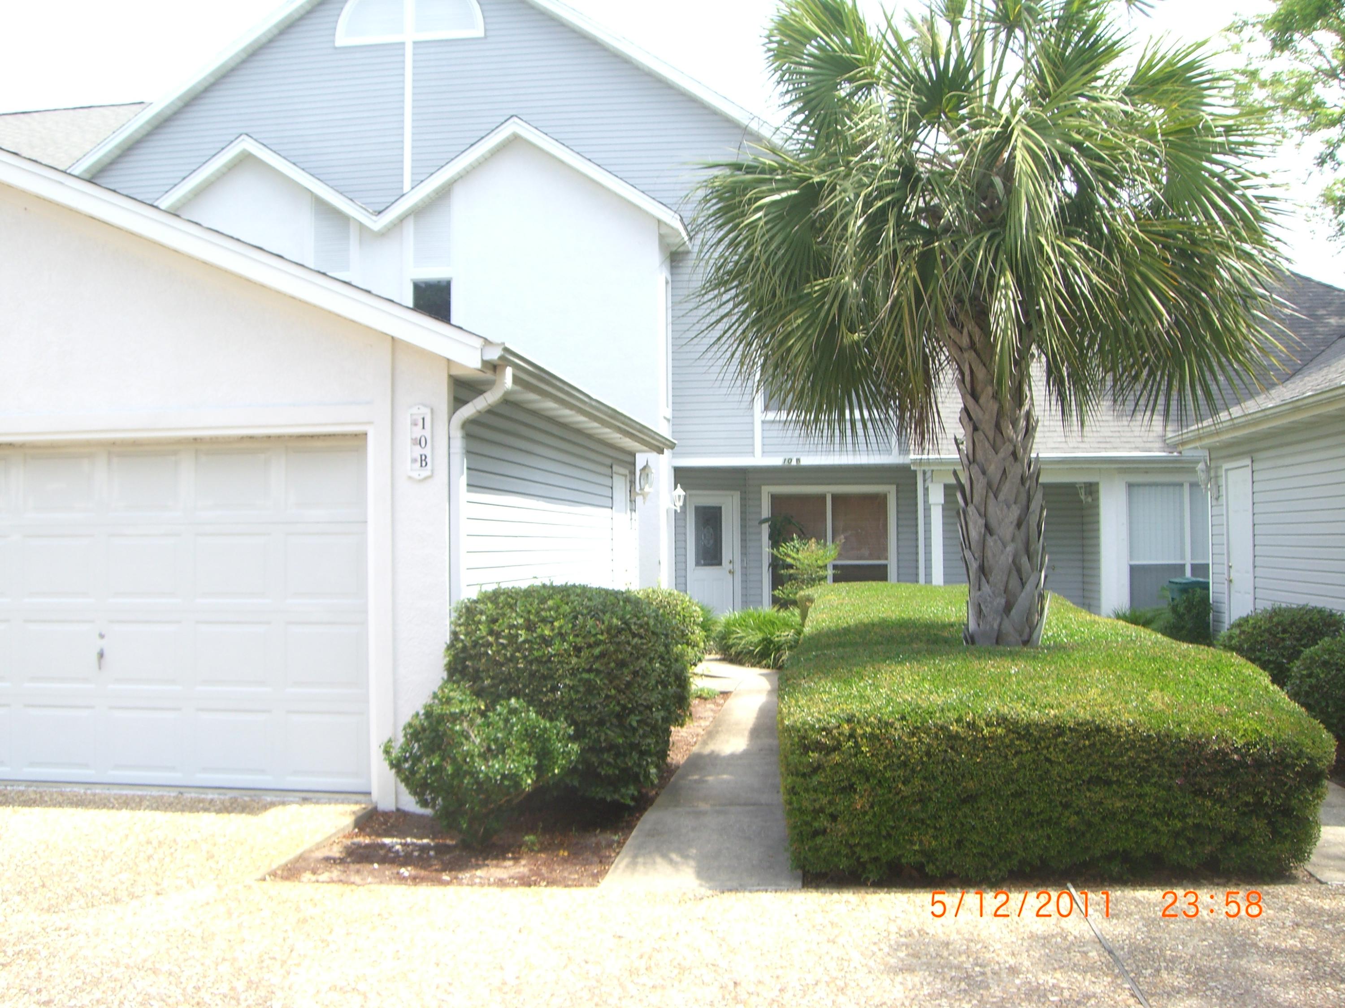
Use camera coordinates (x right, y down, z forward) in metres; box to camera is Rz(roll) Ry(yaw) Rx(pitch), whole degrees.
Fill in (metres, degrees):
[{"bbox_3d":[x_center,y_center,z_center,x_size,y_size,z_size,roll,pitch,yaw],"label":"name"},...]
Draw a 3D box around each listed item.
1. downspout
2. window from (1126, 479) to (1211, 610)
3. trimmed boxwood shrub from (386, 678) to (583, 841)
[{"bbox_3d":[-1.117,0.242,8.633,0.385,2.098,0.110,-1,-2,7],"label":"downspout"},{"bbox_3d":[6.494,0.551,18.939,1.280,1.656,0.120,-1,-2,7],"label":"window"},{"bbox_3d":[-0.988,1.310,7.633,1.026,0.820,0.900,-1,-2,7],"label":"trimmed boxwood shrub"}]

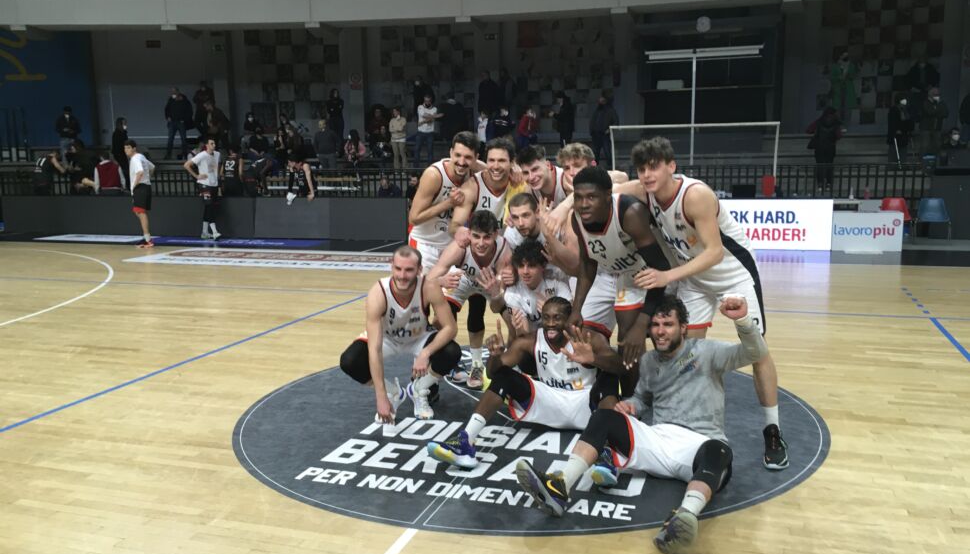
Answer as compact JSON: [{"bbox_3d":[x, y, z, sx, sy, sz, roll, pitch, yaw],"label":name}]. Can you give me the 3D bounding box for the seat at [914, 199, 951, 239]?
[{"bbox_3d":[7.527,-0.938,13.672,0.530,0.780,0.540,2,9,18],"label":"seat"}]

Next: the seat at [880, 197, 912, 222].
[{"bbox_3d":[6.967,-0.957,13.858,0.520,0.780,0.540,2,9,18],"label":"seat"}]

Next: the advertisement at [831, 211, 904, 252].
[{"bbox_3d":[6.058,-0.716,12.889,1.030,0.620,0.090,2,9,18],"label":"advertisement"}]

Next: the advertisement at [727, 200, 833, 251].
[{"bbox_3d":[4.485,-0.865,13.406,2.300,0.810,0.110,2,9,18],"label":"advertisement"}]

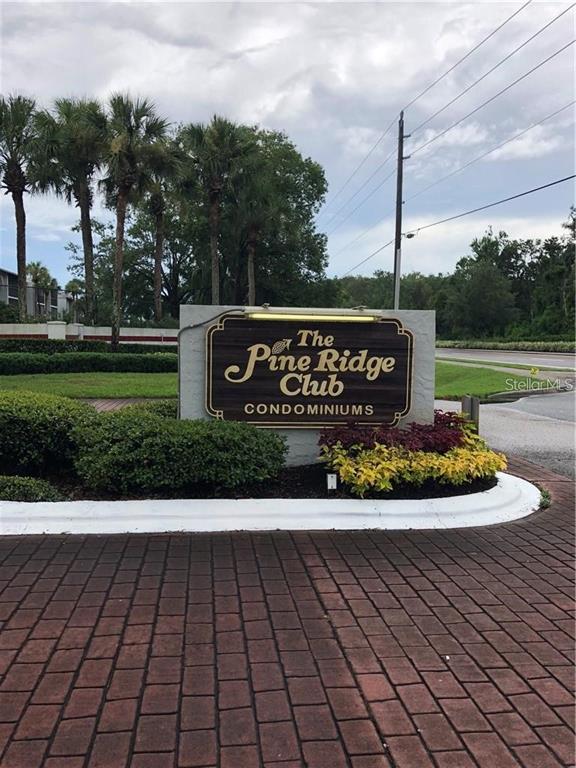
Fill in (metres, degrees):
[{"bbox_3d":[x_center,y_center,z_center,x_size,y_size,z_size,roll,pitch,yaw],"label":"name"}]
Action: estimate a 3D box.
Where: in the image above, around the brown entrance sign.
[{"bbox_3d":[0.205,-0.134,6.060,2.030,1.100,0.100,0,3,-6],"label":"brown entrance sign"}]

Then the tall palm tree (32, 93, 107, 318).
[{"bbox_3d":[-10.157,-6.966,29.500,3.400,12.760,3.400,0,3,-6],"label":"tall palm tree"}]

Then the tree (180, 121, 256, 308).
[{"bbox_3d":[-3.639,-7.004,31.500,3.500,12.713,3.500,0,3,-6],"label":"tree"}]

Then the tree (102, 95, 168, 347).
[{"bbox_3d":[-6.716,-6.548,27.500,3.000,12.130,3.000,0,3,-6],"label":"tree"}]

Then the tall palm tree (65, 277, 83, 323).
[{"bbox_3d":[-22.741,-6.936,66.000,2.000,8.266,2.000,0,3,-6],"label":"tall palm tree"}]

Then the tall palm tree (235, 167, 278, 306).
[{"bbox_3d":[-1.756,-6.236,34.000,2.600,10.910,2.600,0,3,-6],"label":"tall palm tree"}]

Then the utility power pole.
[{"bbox_3d":[5.970,-7.410,33.000,0.750,13.793,0.400,0,3,-6],"label":"utility power pole"}]

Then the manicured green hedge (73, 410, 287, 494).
[{"bbox_3d":[-0.966,0.621,5.800,1.870,0.620,0.900,0,3,-6],"label":"manicured green hedge"}]

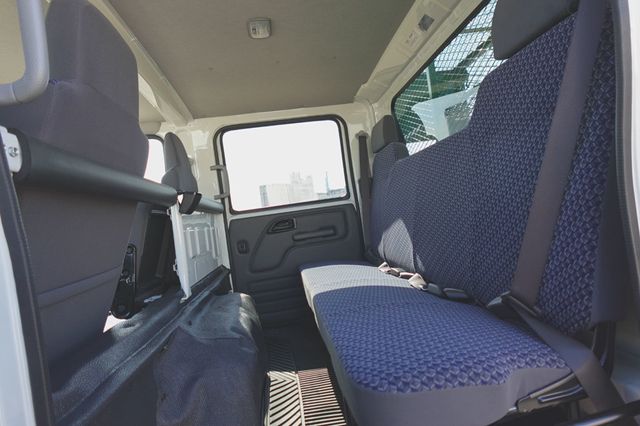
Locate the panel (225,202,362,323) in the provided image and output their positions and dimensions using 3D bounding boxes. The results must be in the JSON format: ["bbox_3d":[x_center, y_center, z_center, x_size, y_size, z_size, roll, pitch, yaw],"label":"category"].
[{"bbox_3d":[-0.106,0.279,1.891,0.705,0.580,0.070,-8,-1,-6],"label":"panel"}]

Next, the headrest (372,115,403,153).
[{"bbox_3d":[0.328,-0.384,1.740,0.090,0.135,0.220,-1,-2,-6],"label":"headrest"}]

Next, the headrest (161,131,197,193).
[{"bbox_3d":[-0.567,-0.195,1.445,0.095,0.235,0.235,-4,-2,-6],"label":"headrest"}]

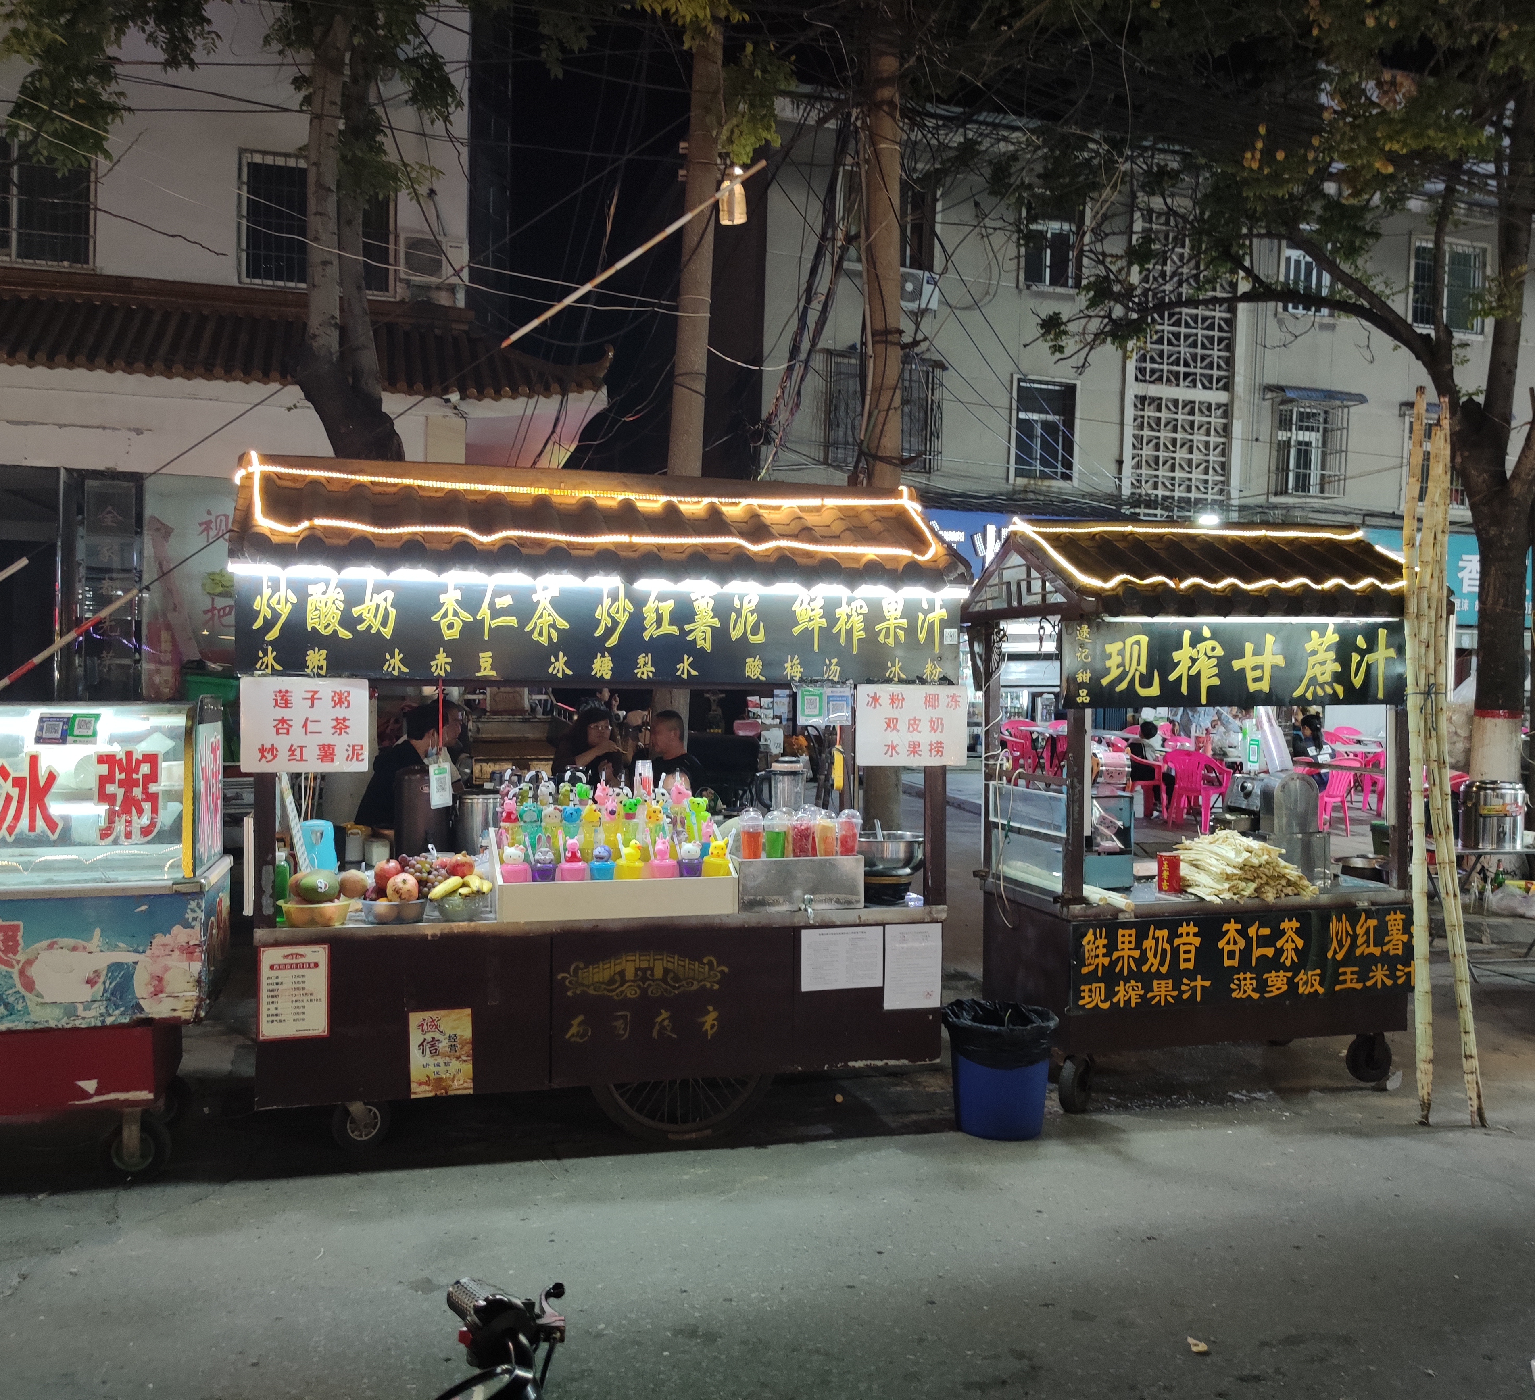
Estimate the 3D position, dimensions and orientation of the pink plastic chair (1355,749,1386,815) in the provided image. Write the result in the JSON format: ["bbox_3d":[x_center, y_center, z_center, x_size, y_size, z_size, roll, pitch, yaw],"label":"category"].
[{"bbox_3d":[7.100,0.930,16.000,0.560,0.790,0.570,0,1,-21],"label":"pink plastic chair"}]

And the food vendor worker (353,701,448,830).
[{"bbox_3d":[-1.570,0.720,5.800,0.480,1.480,0.500,1,1,15],"label":"food vendor worker"}]

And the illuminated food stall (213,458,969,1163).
[{"bbox_3d":[-0.620,0.300,5.300,2.560,2.340,1.050,1,1,-17],"label":"illuminated food stall"}]

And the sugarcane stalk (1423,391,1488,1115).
[{"bbox_3d":[2.530,0.200,5.170,0.100,2.660,0.070,3,-9,-16],"label":"sugarcane stalk"}]

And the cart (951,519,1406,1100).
[{"bbox_3d":[1.685,0.400,5.570,1.600,2.180,1.030,1,1,-16],"label":"cart"}]

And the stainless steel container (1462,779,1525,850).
[{"bbox_3d":[4.040,0.645,7.800,0.370,0.385,0.360,1,1,7],"label":"stainless steel container"}]

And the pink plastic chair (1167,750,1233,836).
[{"bbox_3d":[4.220,0.890,13.750,0.570,0.790,0.560,2,2,38],"label":"pink plastic chair"}]

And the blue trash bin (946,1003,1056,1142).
[{"bbox_3d":[0.816,1.290,4.890,0.390,0.410,0.390,1,1,0],"label":"blue trash bin"}]

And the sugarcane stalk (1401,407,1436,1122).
[{"bbox_3d":[2.420,0.153,5.190,0.070,2.740,0.060,5,-8,-16],"label":"sugarcane stalk"}]

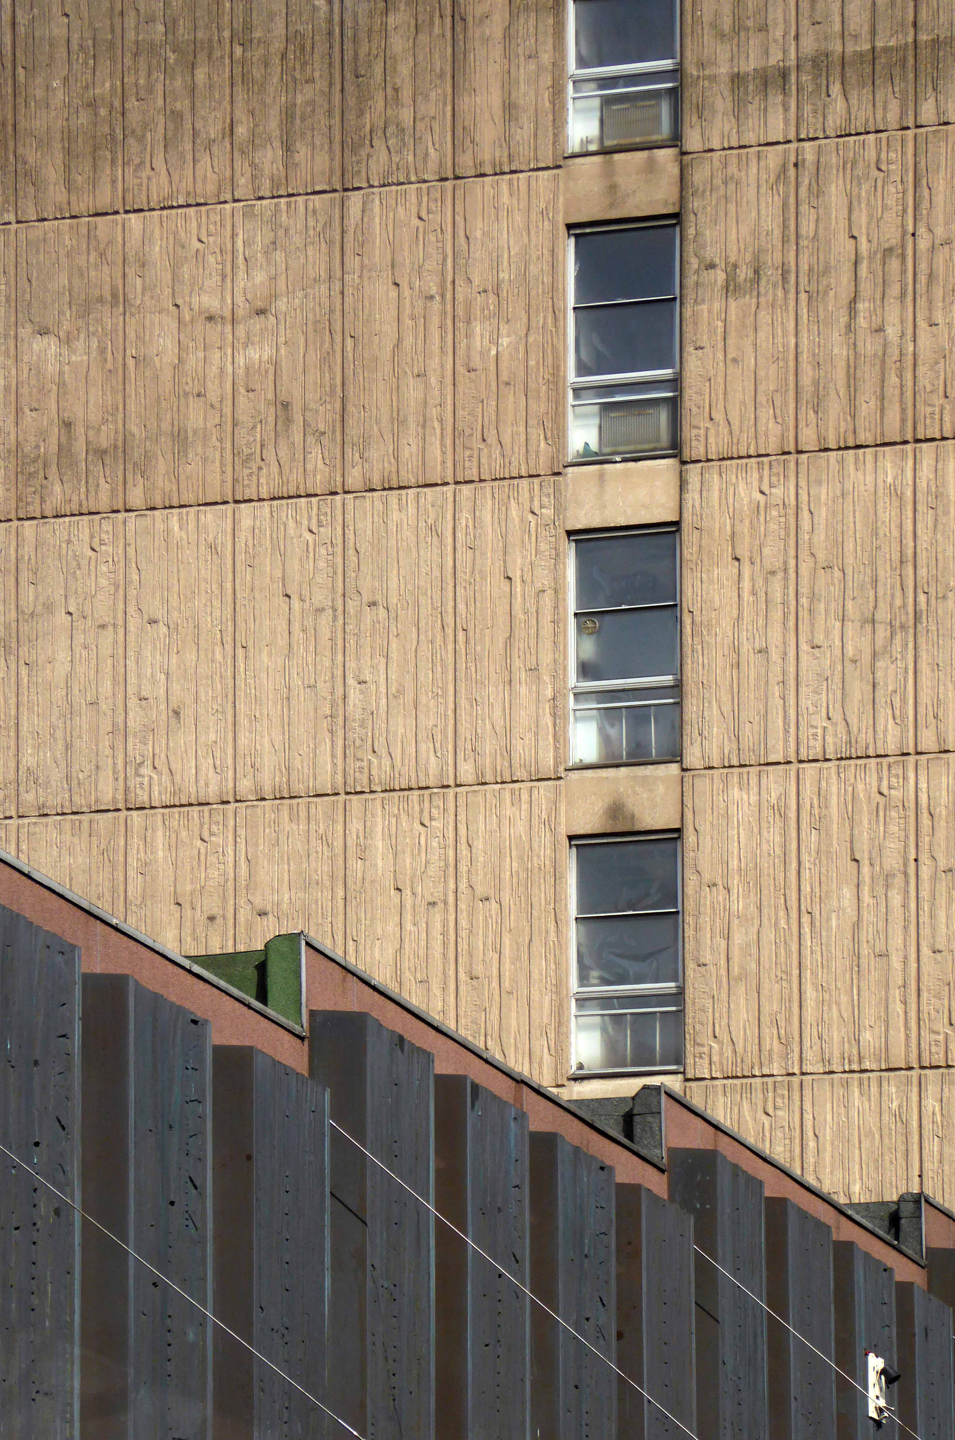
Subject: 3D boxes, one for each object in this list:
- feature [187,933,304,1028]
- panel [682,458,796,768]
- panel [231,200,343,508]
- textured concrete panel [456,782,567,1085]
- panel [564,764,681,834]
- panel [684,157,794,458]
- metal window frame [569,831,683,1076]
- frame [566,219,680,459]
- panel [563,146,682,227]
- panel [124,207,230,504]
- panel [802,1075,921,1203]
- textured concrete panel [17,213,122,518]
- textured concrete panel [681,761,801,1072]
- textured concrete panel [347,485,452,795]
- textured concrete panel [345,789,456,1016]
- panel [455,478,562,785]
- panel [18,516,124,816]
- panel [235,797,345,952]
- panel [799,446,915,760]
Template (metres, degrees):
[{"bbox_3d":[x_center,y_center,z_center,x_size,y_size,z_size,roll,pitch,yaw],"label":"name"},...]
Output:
[{"bbox_3d":[-1.266,1.419,34.000,0.540,0.460,0.360,-5,-13,20],"label":"feature"},{"bbox_3d":[2.362,-0.965,56.341,1.092,2.800,0.120,-4,-10,23],"label":"panel"},{"bbox_3d":[-1.784,-3.483,58.543,1.092,2.800,0.120,-4,-10,23],"label":"panel"},{"bbox_3d":[0.312,1.918,55.772,1.040,2.760,0.150,-5,-13,20],"label":"textured concrete panel"},{"bbox_3d":[1.331,0.724,56.120,1.091,0.603,0.150,-4,-11,21],"label":"panel"},{"bbox_3d":[2.380,-3.742,56.236,1.040,2.760,0.150,-5,-13,20],"label":"panel"},{"bbox_3d":[1.340,2.092,55.345,1.030,2.160,0.140,-5,-13,20],"label":"metal window frame"},{"bbox_3d":[1.342,-3.464,57.263,1.080,2.130,0.120,-4,-10,23],"label":"frame"},{"bbox_3d":[1.344,-4.877,57.147,1.119,0.631,0.150,-4,-11,21],"label":"panel"},{"bbox_3d":[-2.751,-3.363,58.070,1.040,2.760,0.150,-5,-13,20],"label":"panel"},{"bbox_3d":[3.385,4.463,54.565,1.091,2.780,0.130,-4,-11,21],"label":"panel"},{"bbox_3d":[-3.878,-3.359,59.422,1.092,2.800,0.120,-4,-10,23],"label":"textured concrete panel"},{"bbox_3d":[2.363,1.795,55.461,1.092,2.786,0.130,-4,-11,21],"label":"textured concrete panel"},{"bbox_3d":[-0.690,-0.736,57.132,1.093,2.799,0.130,-4,-11,21],"label":"textured concrete panel"},{"bbox_3d":[-0.706,2.051,57.156,1.092,2.800,0.120,-4,-10,23],"label":"textured concrete panel"},{"bbox_3d":[0.315,-0.792,56.363,1.040,2.760,0.150,-5,-13,20],"label":"panel"},{"bbox_3d":[-3.765,-0.510,58.304,1.095,2.811,0.130,-4,-11,21],"label":"panel"},{"bbox_3d":[-1.693,2.100,57.006,1.091,2.780,0.130,-4,-11,21],"label":"panel"},{"bbox_3d":[3.384,-1.025,55.268,1.040,2.760,0.150,-5,-13,20],"label":"panel"}]

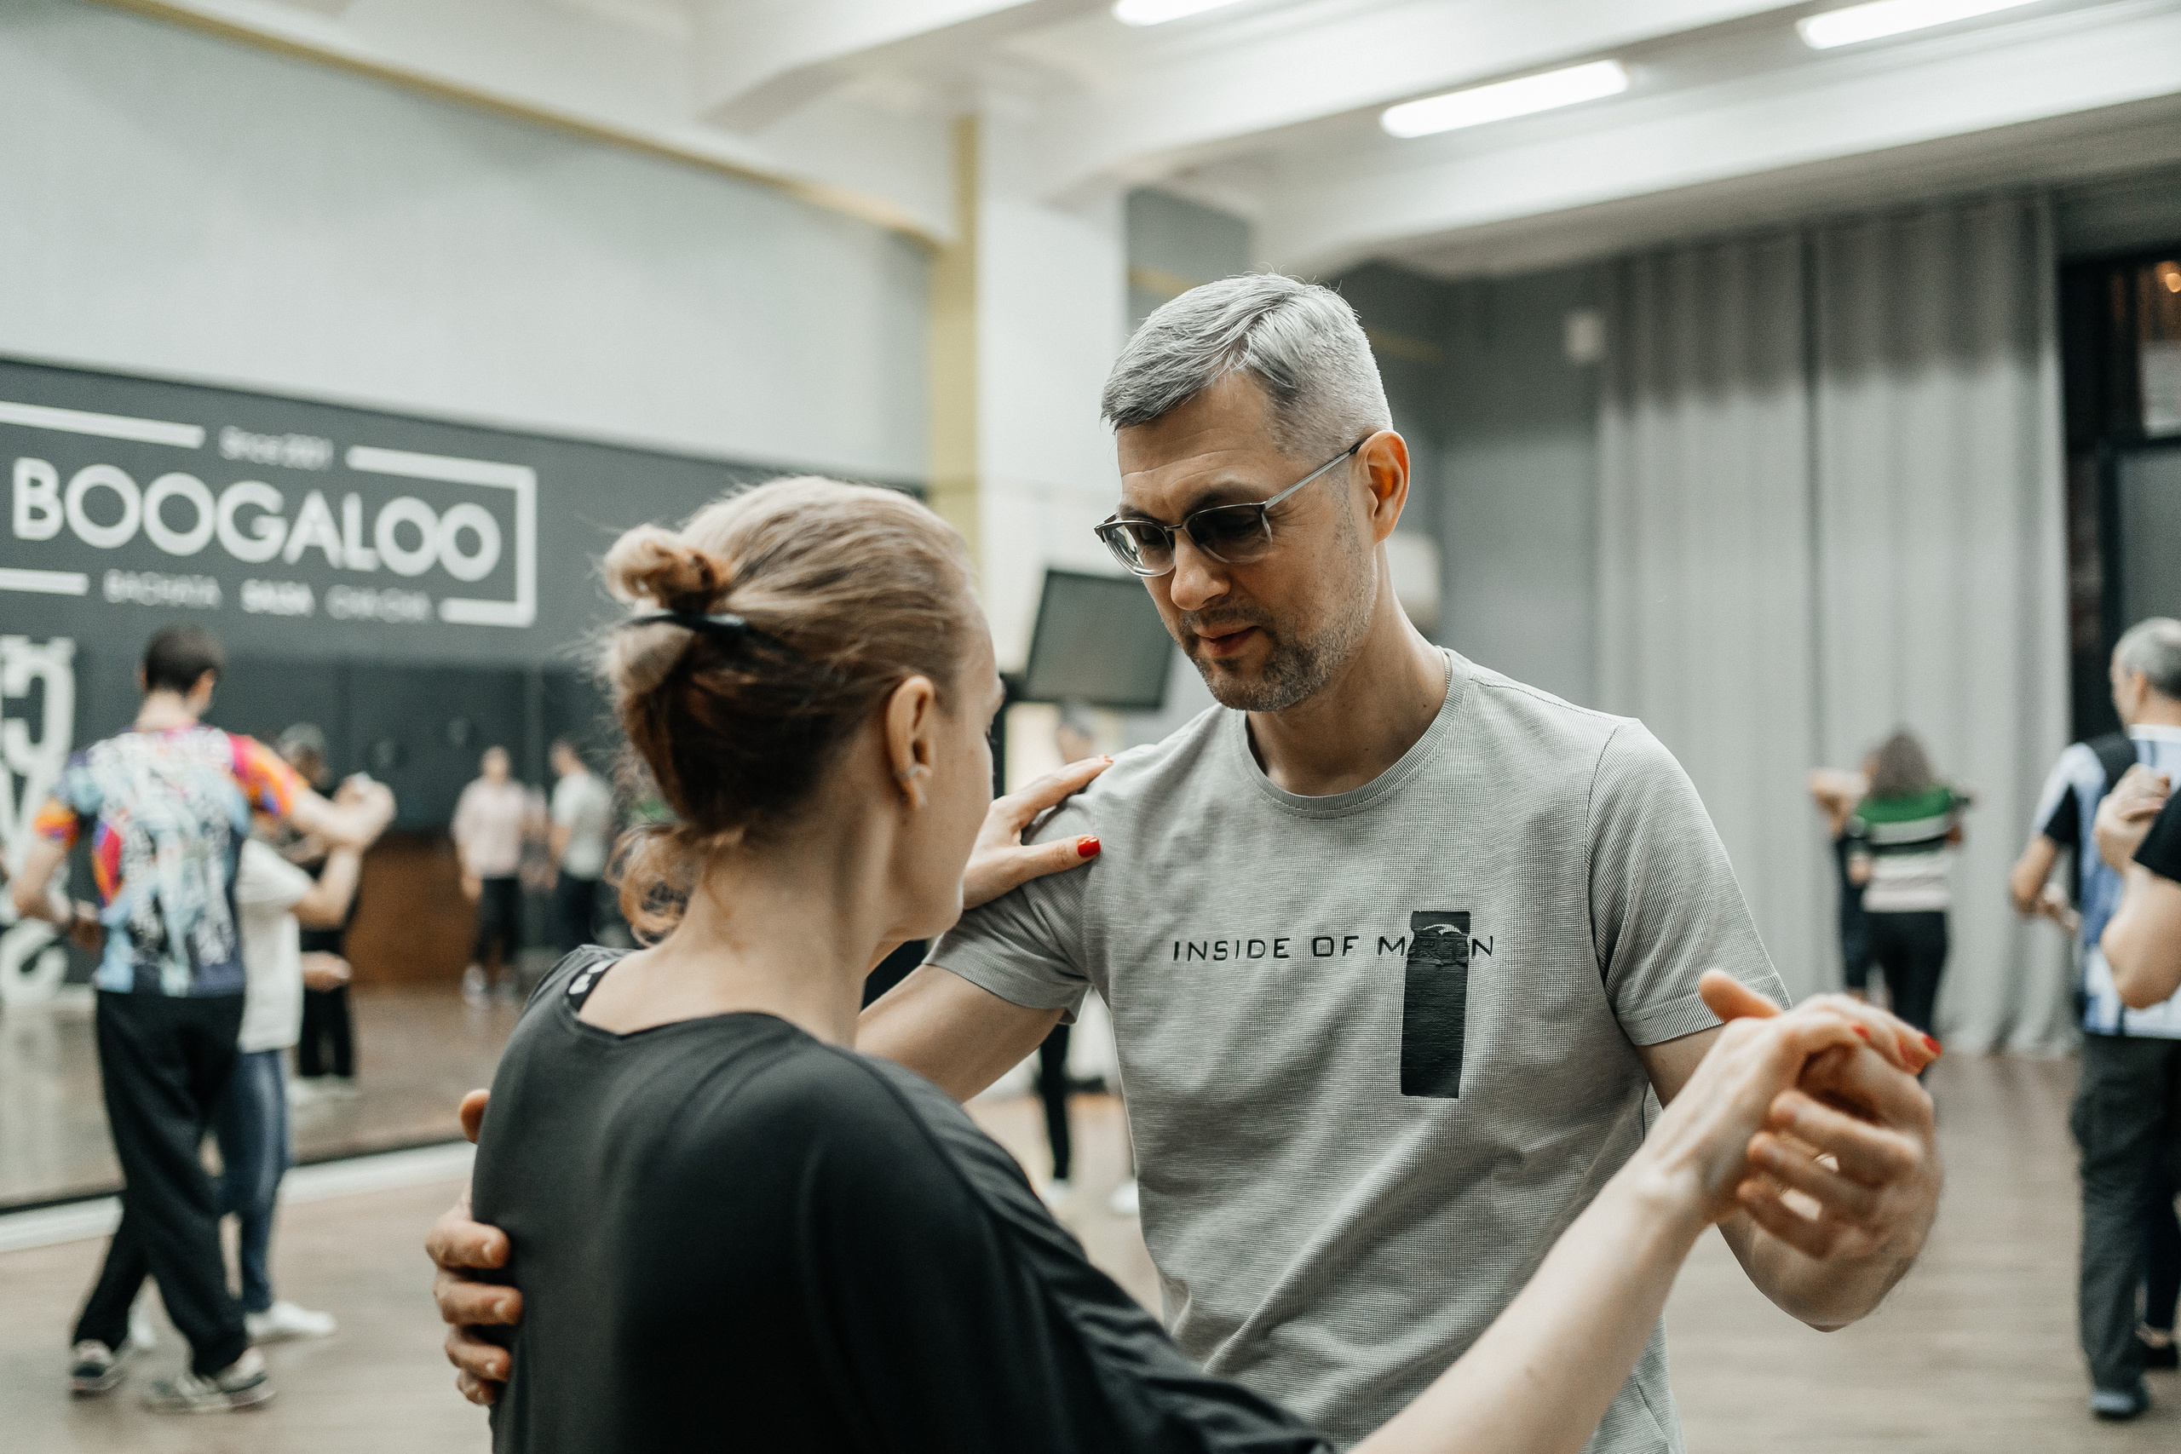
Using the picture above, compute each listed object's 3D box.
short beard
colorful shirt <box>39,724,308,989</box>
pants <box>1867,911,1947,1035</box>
[{"bbox_3d":[0.101,-0.071,1.321,0.145,0.110,0.105,-4,17,41],"label":"short beard"},{"bbox_3d":[-2.089,0.303,4.800,0.550,0.620,0.330,0,-1,-5],"label":"colorful shirt"},{"bbox_3d":[3.286,1.125,8.600,0.340,0.880,0.270,0,-1,-3],"label":"pants"}]

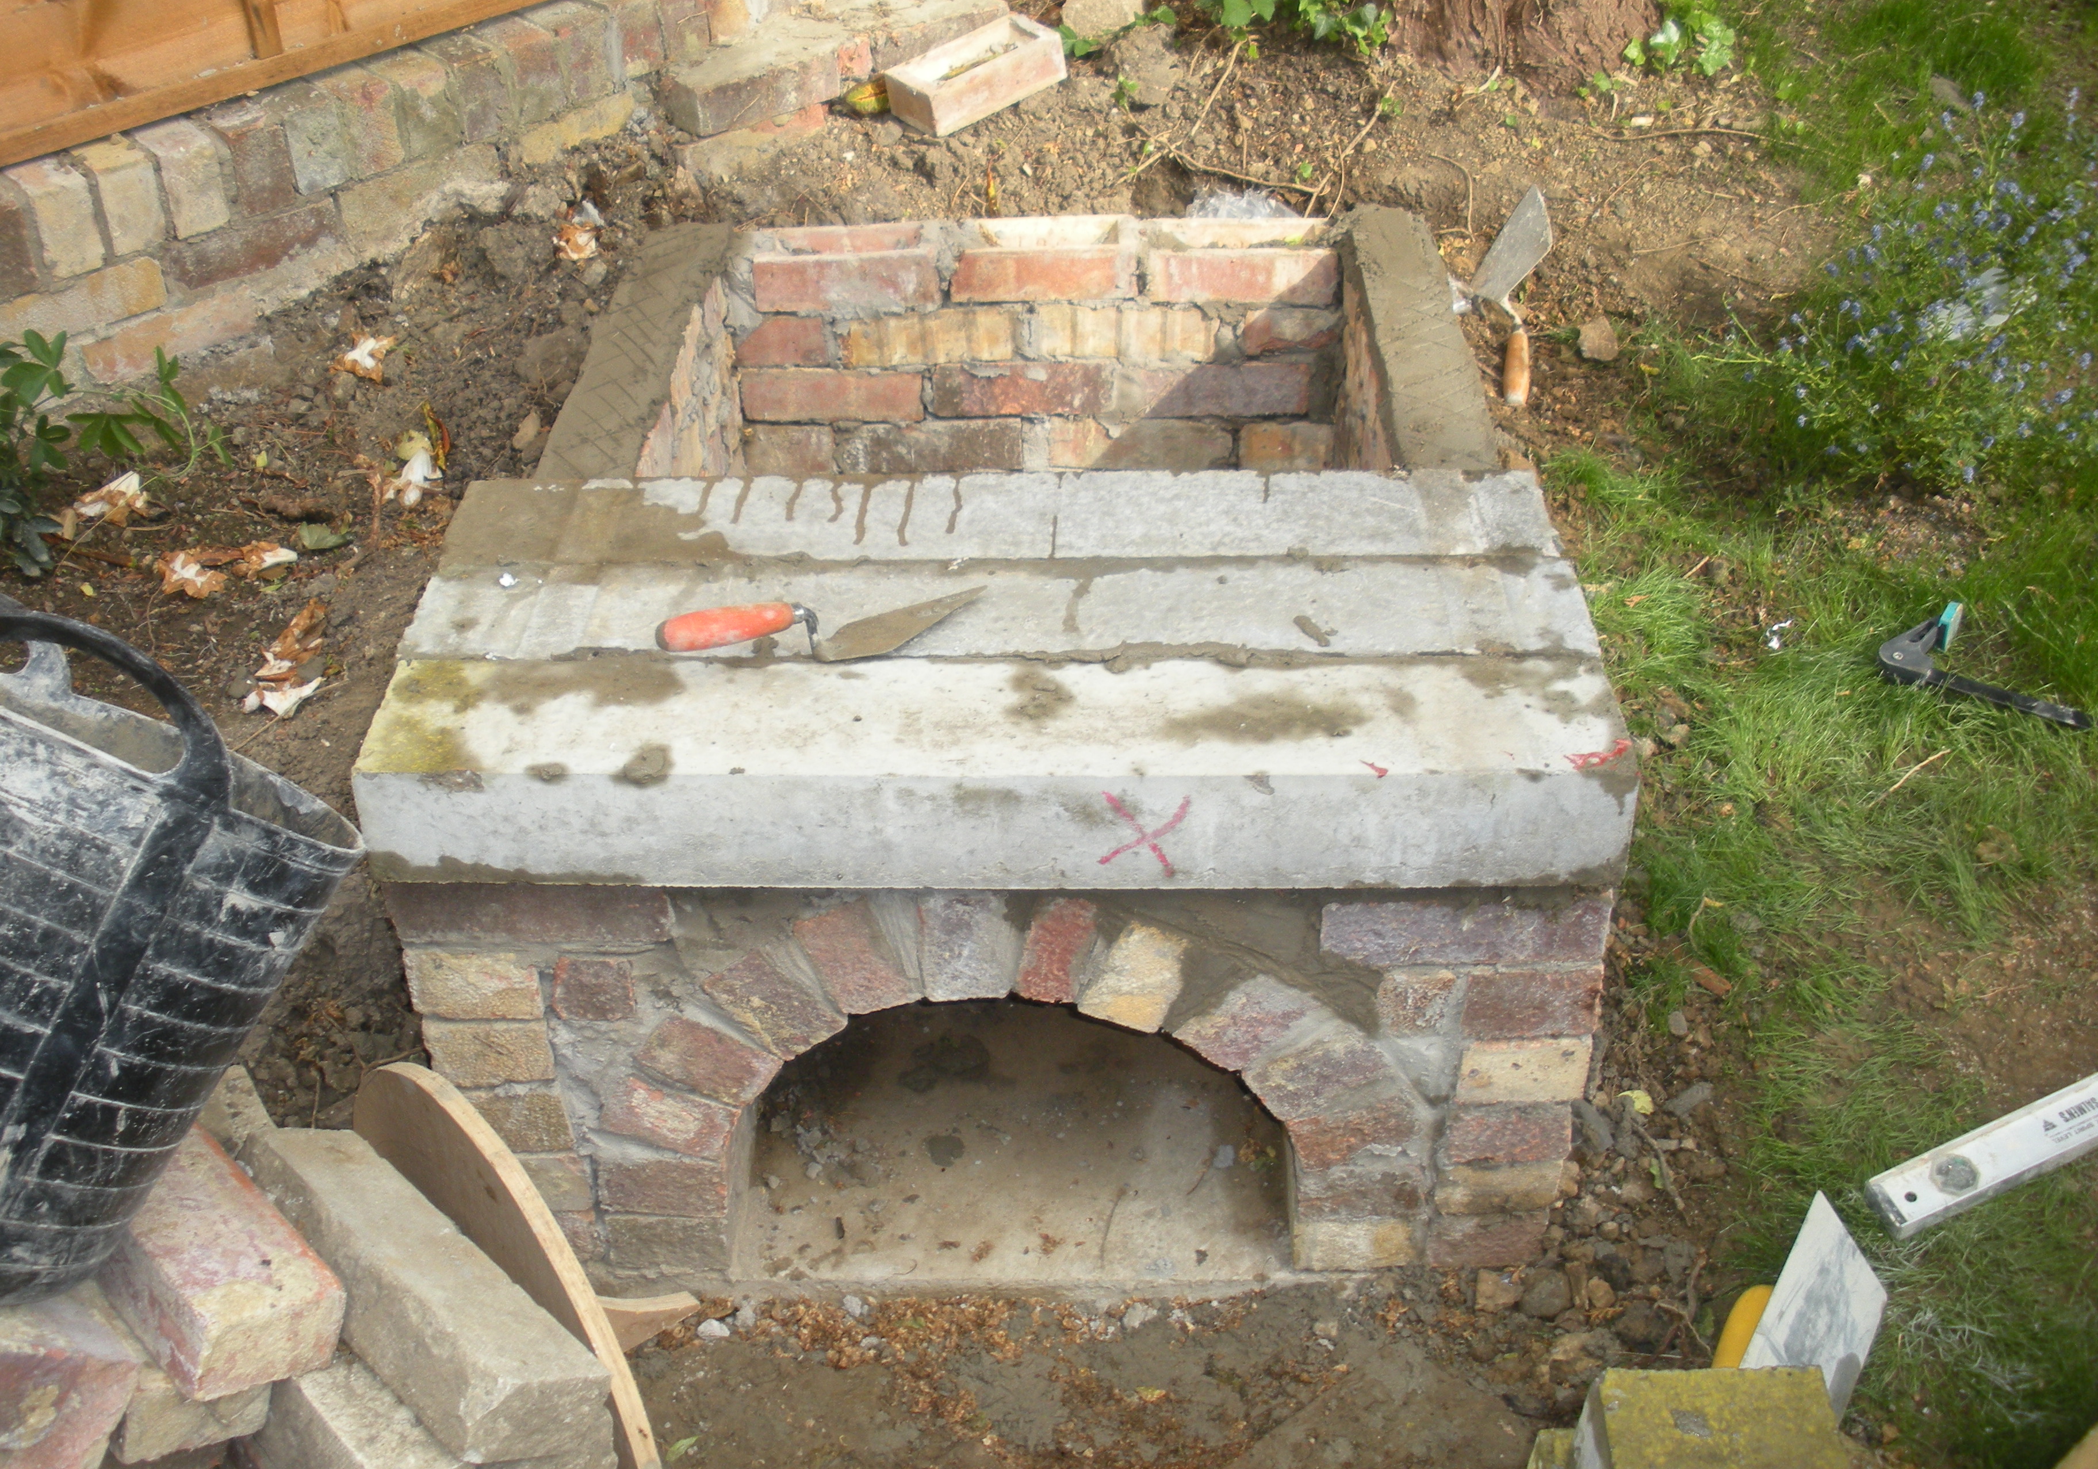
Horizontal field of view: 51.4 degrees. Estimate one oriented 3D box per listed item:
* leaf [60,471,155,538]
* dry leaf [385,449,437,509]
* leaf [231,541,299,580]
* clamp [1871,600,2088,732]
[{"bbox_3d":[-0.996,-0.242,2.310,0.080,0.038,0.072,0,36,0],"label":"leaf"},{"bbox_3d":[-0.727,-0.292,2.484,0.058,0.028,0.080,0,37,1],"label":"dry leaf"},{"bbox_3d":[-0.816,-0.180,2.269,0.062,0.023,0.045,0,37,2],"label":"leaf"},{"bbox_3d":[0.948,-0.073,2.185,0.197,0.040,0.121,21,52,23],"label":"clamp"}]

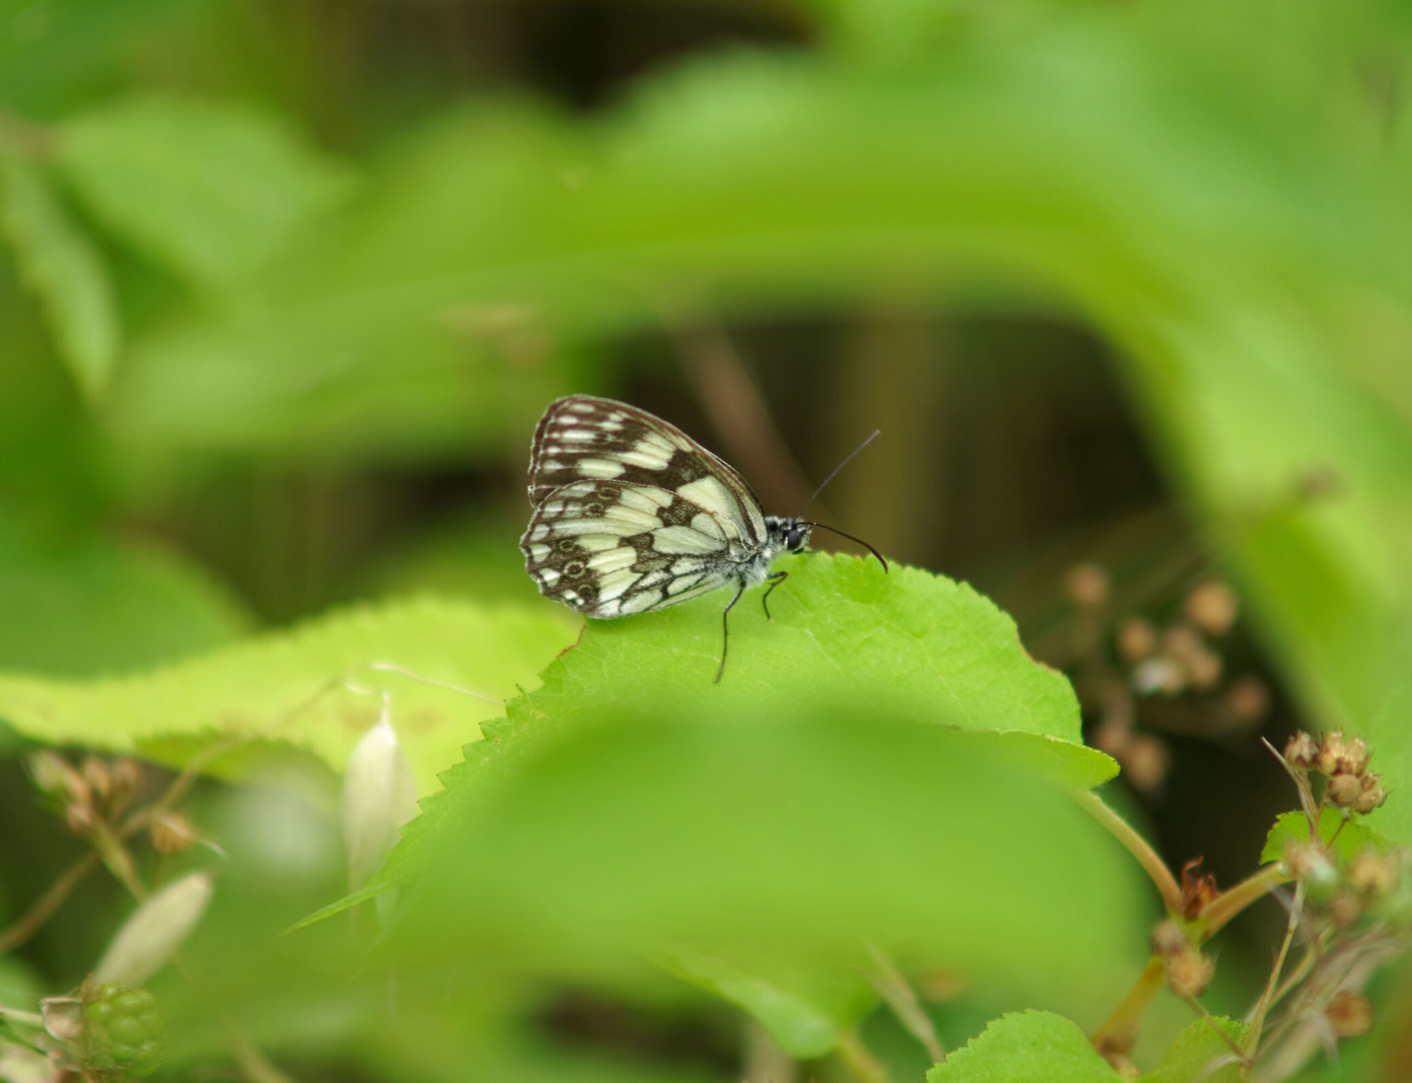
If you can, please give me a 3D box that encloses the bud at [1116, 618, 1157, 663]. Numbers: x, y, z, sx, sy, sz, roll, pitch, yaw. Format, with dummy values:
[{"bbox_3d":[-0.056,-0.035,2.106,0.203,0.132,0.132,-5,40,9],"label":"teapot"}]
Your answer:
[{"bbox_3d":[0.044,0.010,1.460,0.004,0.004,0.004,0,14,0],"label":"bud"}]

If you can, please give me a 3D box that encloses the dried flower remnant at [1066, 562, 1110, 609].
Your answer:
[{"bbox_3d":[0.038,0.004,1.420,0.004,0.004,0.004,0,18,0],"label":"dried flower remnant"}]

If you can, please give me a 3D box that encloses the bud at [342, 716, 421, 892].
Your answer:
[{"bbox_3d":[-0.031,0.026,1.370,0.007,0.018,0.005,3,14,0],"label":"bud"}]

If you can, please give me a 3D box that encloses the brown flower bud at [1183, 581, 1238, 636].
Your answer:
[{"bbox_3d":[0.050,0.007,1.415,0.005,0.005,0.005,0,18,0],"label":"brown flower bud"}]

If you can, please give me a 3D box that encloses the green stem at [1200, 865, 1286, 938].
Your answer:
[{"bbox_3d":[0.053,0.036,1.410,0.010,0.002,0.002,-36,0,0],"label":"green stem"}]

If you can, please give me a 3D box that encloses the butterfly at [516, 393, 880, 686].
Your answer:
[{"bbox_3d":[0.000,0.000,1.410,0.035,0.025,0.012,-4,13,11],"label":"butterfly"}]

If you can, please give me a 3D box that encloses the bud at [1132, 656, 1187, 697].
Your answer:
[{"bbox_3d":[0.045,0.013,1.410,0.005,0.004,0.004,0,18,0],"label":"bud"}]

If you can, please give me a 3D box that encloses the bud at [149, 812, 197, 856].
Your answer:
[{"bbox_3d":[-0.054,0.030,1.450,0.005,0.004,0.004,-8,16,-30],"label":"bud"}]

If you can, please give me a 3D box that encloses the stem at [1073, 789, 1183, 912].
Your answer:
[{"bbox_3d":[0.042,0.030,1.410,0.003,0.015,0.003,-39,0,0],"label":"stem"}]

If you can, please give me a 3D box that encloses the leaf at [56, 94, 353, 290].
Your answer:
[{"bbox_3d":[-0.054,-0.038,1.540,0.030,0.007,0.025,9,41,2],"label":"leaf"}]

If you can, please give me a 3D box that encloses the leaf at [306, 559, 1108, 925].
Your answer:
[{"bbox_3d":[0.000,0.019,1.340,0.076,0.019,0.045,-9,31,-1],"label":"leaf"}]

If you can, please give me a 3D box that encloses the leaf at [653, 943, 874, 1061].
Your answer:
[{"bbox_3d":[0.006,0.046,1.425,0.020,0.008,0.014,-4,15,-17],"label":"leaf"}]

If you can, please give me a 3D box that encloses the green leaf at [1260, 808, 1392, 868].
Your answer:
[{"bbox_3d":[0.059,0.028,1.350,0.013,0.005,0.010,0,28,0],"label":"green leaf"}]

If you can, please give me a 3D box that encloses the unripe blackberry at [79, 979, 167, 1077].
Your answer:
[{"bbox_3d":[-0.058,0.048,1.415,0.008,0.009,0.009,0,14,0],"label":"unripe blackberry"}]

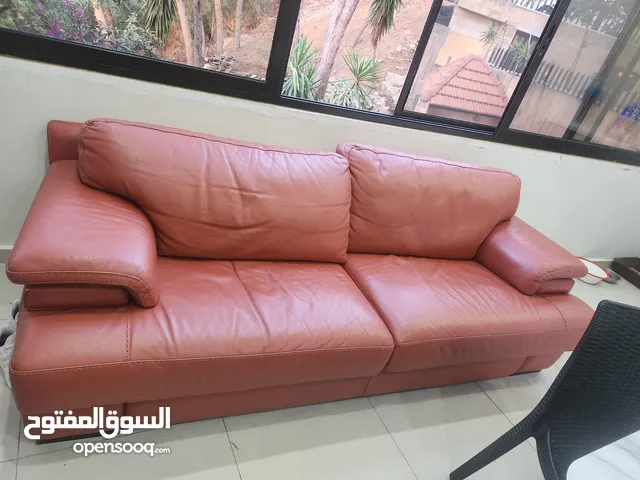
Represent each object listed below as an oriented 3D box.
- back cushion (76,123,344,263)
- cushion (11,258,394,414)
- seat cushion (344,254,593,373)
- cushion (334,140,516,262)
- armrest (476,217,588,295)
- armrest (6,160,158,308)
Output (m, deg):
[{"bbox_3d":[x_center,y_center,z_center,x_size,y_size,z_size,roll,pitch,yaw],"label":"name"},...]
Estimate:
[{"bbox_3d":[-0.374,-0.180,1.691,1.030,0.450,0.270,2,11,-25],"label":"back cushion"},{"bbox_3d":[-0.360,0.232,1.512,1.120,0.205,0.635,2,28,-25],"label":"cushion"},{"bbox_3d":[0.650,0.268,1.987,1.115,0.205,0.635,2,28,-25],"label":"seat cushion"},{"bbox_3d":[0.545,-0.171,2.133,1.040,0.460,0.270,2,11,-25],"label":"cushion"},{"bbox_3d":[0.979,0.025,2.253,0.380,0.175,0.690,2,28,-25],"label":"armrest"},{"bbox_3d":[-0.755,-0.036,1.438,0.375,0.175,0.690,2,28,-25],"label":"armrest"}]

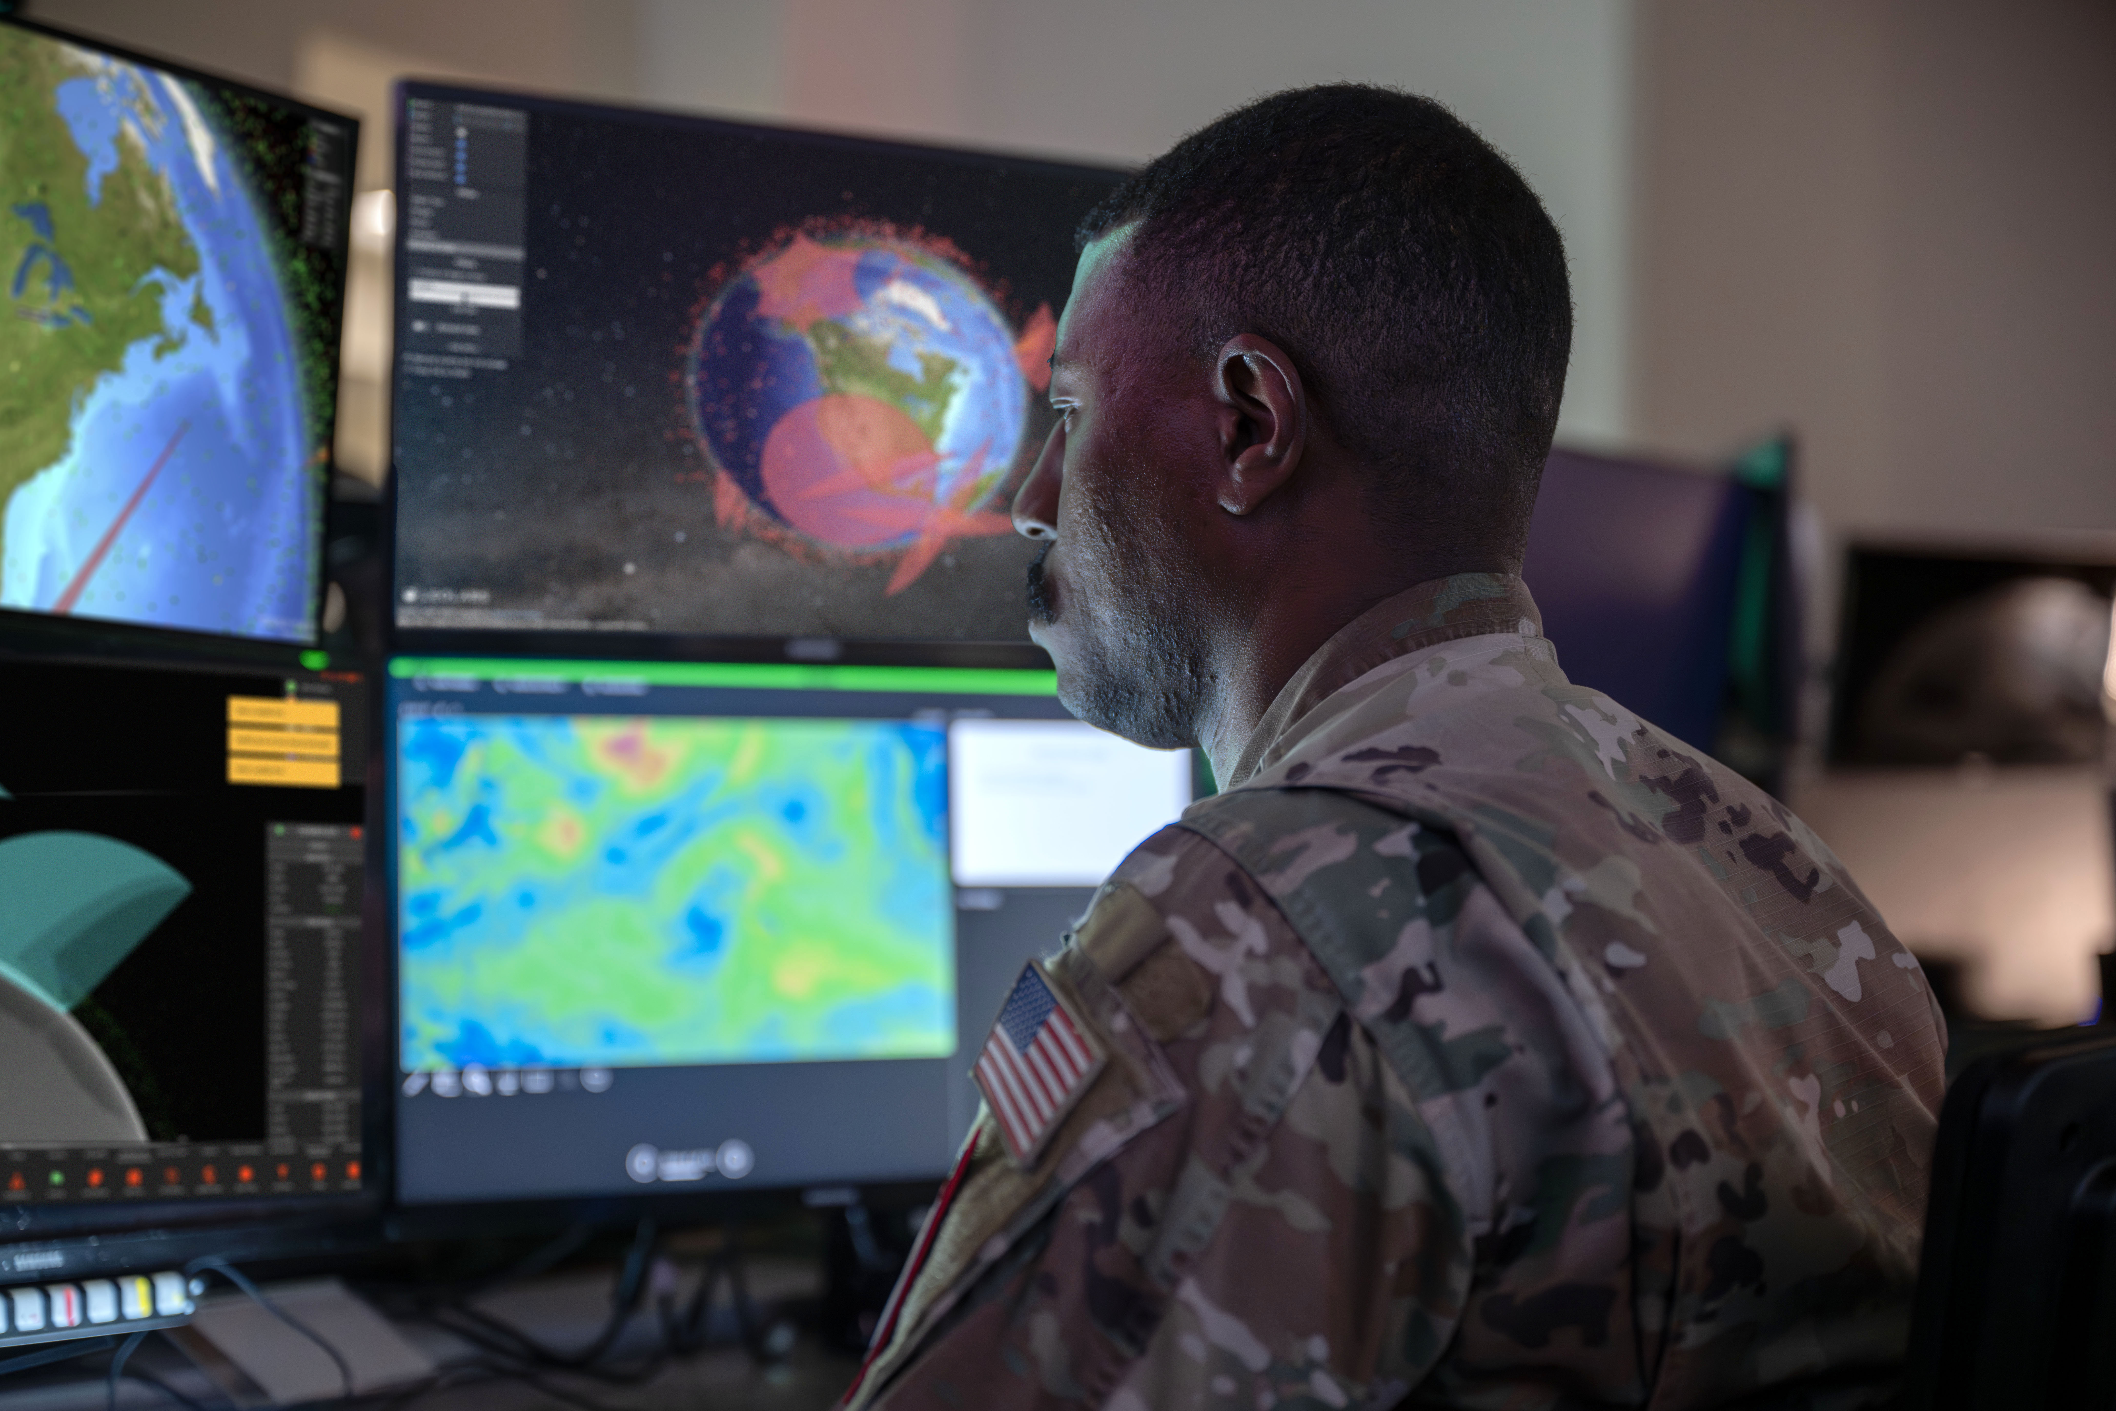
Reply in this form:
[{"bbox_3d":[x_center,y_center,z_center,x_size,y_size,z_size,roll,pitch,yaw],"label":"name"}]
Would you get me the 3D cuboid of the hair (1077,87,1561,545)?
[{"bbox_3d":[0.102,-0.147,1.390,0.195,0.177,0.165,-5,-2,28],"label":"hair"}]

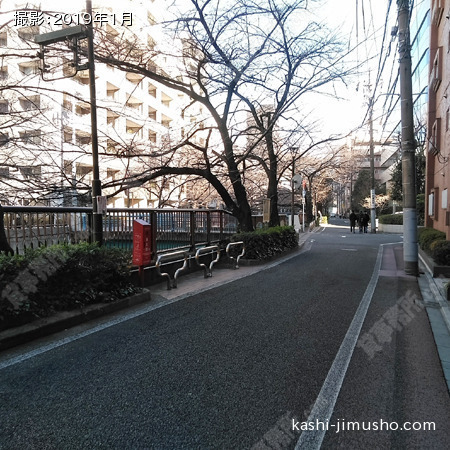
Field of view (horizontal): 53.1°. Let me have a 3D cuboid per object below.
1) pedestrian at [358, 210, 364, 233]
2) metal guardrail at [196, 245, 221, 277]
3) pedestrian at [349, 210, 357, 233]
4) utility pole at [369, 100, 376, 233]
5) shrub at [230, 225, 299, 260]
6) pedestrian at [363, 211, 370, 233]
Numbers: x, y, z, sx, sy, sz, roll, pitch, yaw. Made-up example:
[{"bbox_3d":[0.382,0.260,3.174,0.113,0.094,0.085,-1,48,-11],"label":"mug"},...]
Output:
[{"bbox_3d":[10.320,-0.190,34.100,0.500,1.680,0.360,0,2,13],"label":"pedestrian"},{"bbox_3d":[-0.410,0.910,11.200,0.090,0.790,1.250,0,2,24],"label":"metal guardrail"},{"bbox_3d":[9.680,-0.220,34.000,0.520,1.740,0.360,0,2,13],"label":"pedestrian"},{"bbox_3d":[11.190,-4.480,34.100,0.360,10.300,0.360,-1,2,14],"label":"utility pole"},{"bbox_3d":[1.680,0.600,17.200,1.100,0.880,6.200,0,2,19],"label":"shrub"},{"bbox_3d":[10.710,-0.190,34.000,0.500,1.690,0.360,0,2,13],"label":"pedestrian"}]

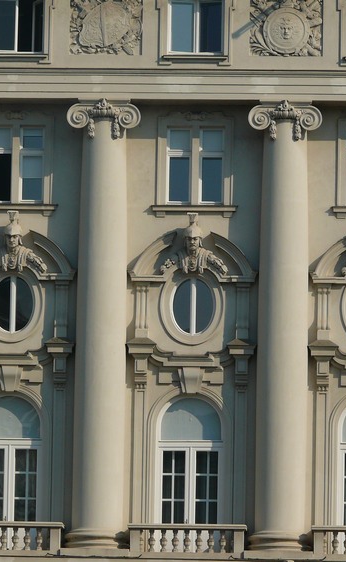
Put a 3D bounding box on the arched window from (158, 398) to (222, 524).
[{"bbox_3d":[0.422,4.611,101.521,1.482,3.566,0.280,1,-6,3],"label":"arched window"}]

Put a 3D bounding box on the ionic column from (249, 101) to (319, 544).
[{"bbox_3d":[2.941,1.203,113.728,1.956,12.143,1.151,1,-7,3],"label":"ionic column"}]

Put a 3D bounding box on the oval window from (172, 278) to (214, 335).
[{"bbox_3d":[0.495,0.615,101.906,0.993,1.347,0.200,1,-6,3],"label":"oval window"}]

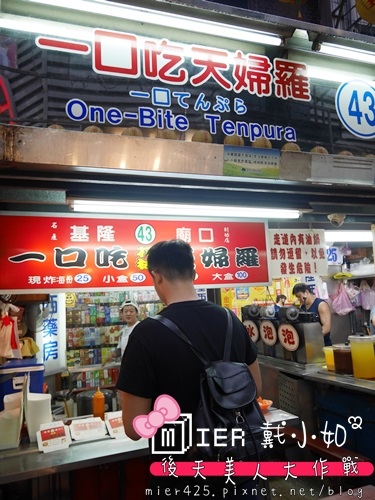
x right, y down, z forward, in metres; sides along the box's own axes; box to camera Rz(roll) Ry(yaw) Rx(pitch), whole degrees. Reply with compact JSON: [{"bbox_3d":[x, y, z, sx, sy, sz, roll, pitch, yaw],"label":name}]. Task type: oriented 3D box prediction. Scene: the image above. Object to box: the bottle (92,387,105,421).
[{"bbox_3d":[-0.460,0.811,2.110,0.057,0.187,0.057,-1,-6,-11],"label":"bottle"}]

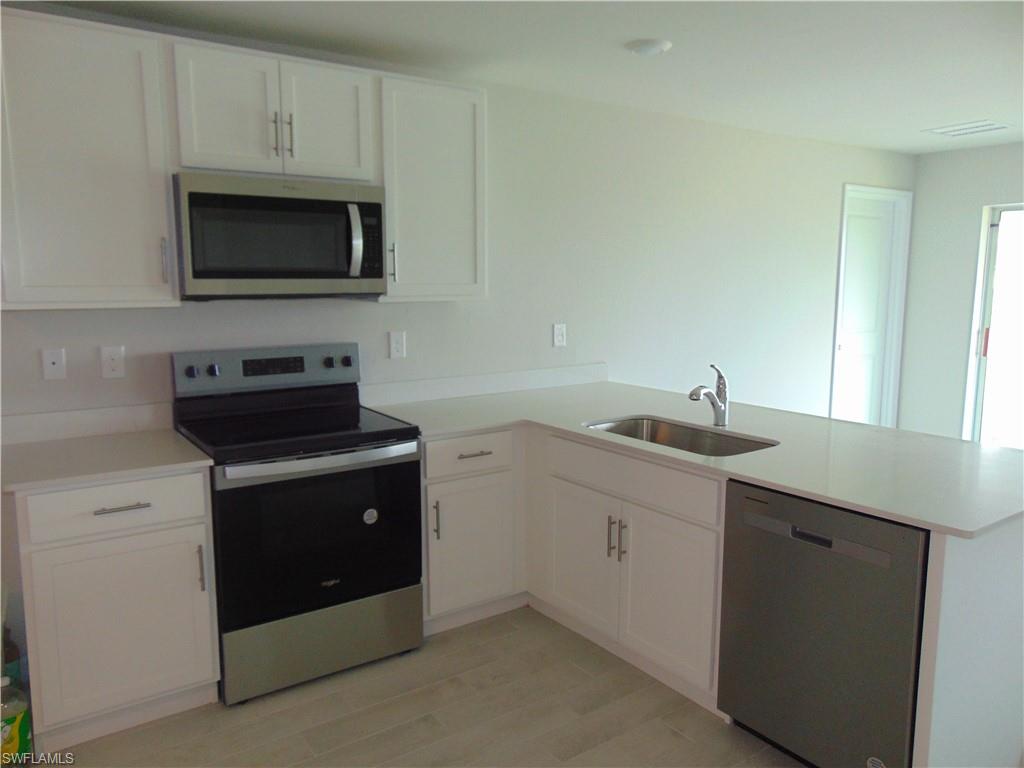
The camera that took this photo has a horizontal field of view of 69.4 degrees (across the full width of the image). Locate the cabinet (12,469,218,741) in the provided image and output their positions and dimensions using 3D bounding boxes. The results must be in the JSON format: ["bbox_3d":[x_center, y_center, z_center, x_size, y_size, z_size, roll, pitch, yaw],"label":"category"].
[{"bbox_3d":[-1.401,0.689,2.619,0.544,0.865,0.630,-6,9,-34],"label":"cabinet"}]

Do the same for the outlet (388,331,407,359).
[{"bbox_3d":[-0.530,-0.182,3.451,0.077,0.119,0.013,-6,10,-35],"label":"outlet"}]

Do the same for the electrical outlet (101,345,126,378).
[{"bbox_3d":[-1.501,-0.082,2.777,0.077,0.119,0.013,-6,10,-35],"label":"electrical outlet"}]

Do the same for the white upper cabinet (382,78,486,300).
[{"bbox_3d":[-0.414,-0.829,3.284,0.522,0.910,0.325,-6,9,-34],"label":"white upper cabinet"}]

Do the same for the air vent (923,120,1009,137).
[{"bbox_3d":[2.930,-1.634,4.753,0.380,0.018,0.410,-6,9,-34],"label":"air vent"}]

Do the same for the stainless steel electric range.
[{"bbox_3d":[-0.841,0.482,2.934,0.758,1.213,0.690,-6,9,-34],"label":"stainless steel electric range"}]

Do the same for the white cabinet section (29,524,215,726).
[{"bbox_3d":[-1.357,0.720,2.558,0.487,0.542,0.520,-6,10,-34],"label":"white cabinet section"}]

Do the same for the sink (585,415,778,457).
[{"bbox_3d":[0.631,0.292,2.814,0.425,0.210,0.740,-6,10,-35],"label":"sink"}]

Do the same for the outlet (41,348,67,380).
[{"bbox_3d":[-1.675,-0.071,2.712,0.070,0.113,0.007,-6,9,-34],"label":"outlet"}]

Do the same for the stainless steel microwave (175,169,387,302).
[{"bbox_3d":[-0.927,-0.556,2.912,0.759,0.433,0.415,-6,9,-34],"label":"stainless steel microwave"}]

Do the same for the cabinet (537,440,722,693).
[{"bbox_3d":[0.642,0.610,2.900,0.610,0.815,0.940,-6,10,-35],"label":"cabinet"}]

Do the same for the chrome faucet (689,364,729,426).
[{"bbox_3d":[0.768,0.049,2.875,0.235,0.250,0.060,-6,10,-35],"label":"chrome faucet"}]

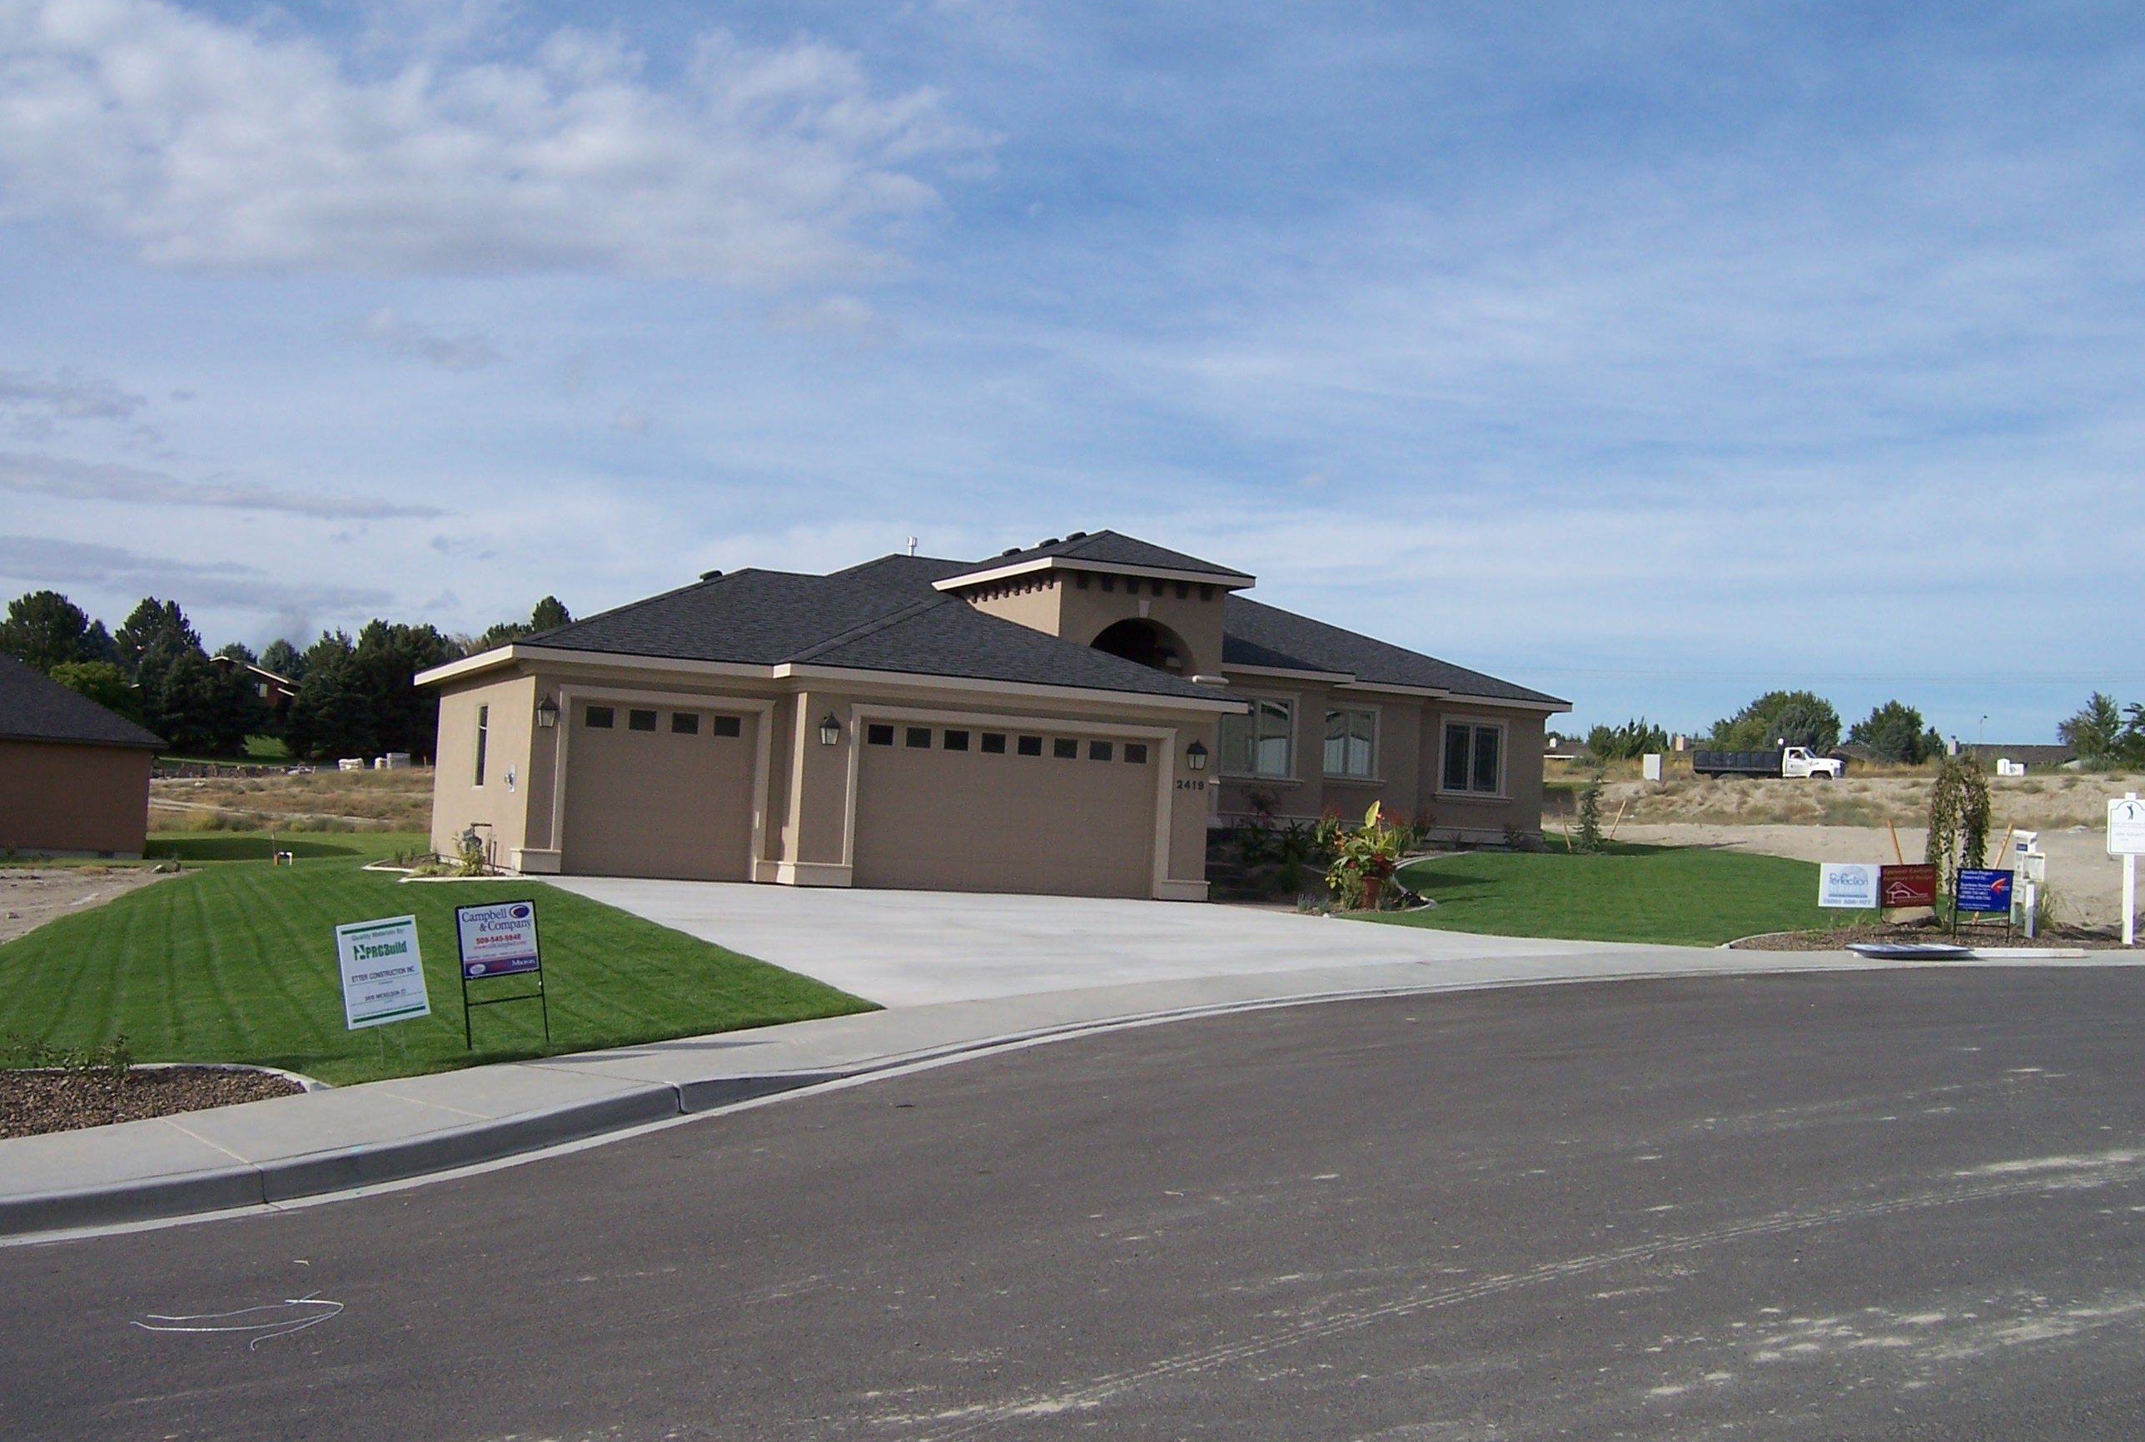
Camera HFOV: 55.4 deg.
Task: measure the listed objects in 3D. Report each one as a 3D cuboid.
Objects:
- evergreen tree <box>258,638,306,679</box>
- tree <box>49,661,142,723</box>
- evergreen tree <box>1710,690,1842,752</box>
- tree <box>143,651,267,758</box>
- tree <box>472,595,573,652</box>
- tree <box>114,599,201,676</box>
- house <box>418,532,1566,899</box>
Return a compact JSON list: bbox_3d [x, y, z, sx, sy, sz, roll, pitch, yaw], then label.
[{"bbox_3d":[-60.077,-2.698,154.809,4.200,7.200,4.200,3,-3,0],"label":"evergreen tree"},{"bbox_3d":[-59.815,-0.844,124.851,5.900,5.600,5.600,3,-3,0],"label":"tree"},{"bbox_3d":[48.036,0.869,139.840,9.000,6.000,8.200,3,-3,0],"label":"evergreen tree"},{"bbox_3d":[-51.857,-1.108,121.827,7.200,6.500,6.800,3,-3,0],"label":"tree"},{"bbox_3d":[-36.606,-3.217,134.726,6.600,10.300,6.400,3,-3,0],"label":"tree"},{"bbox_3d":[-62.847,-3.347,139.729,6.000,10.200,6.000,3,-3,0],"label":"tree"},{"bbox_3d":[-0.450,-0.300,39.800,23.500,6.800,18.200,4,-3,-26],"label":"house"}]

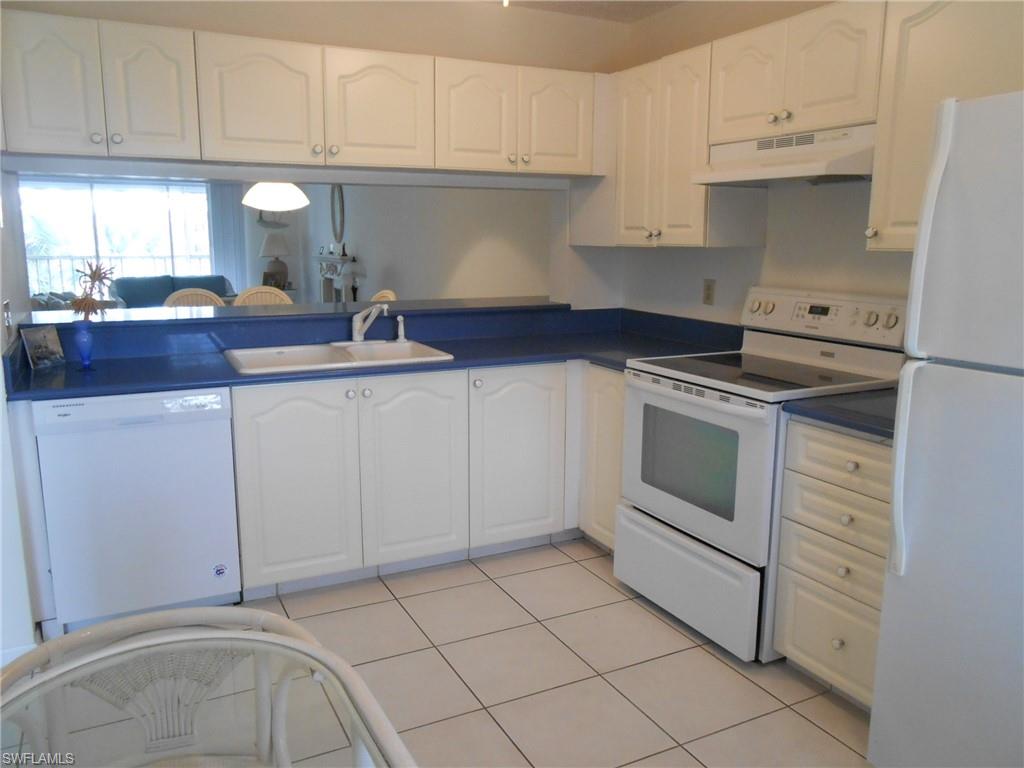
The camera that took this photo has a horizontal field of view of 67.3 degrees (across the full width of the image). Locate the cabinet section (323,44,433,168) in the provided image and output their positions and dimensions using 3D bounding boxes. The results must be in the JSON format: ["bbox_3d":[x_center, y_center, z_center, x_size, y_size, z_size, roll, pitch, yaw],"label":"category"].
[{"bbox_3d":[-0.601,-1.136,3.264,0.459,0.447,0.330,-5,11,-26],"label":"cabinet section"}]

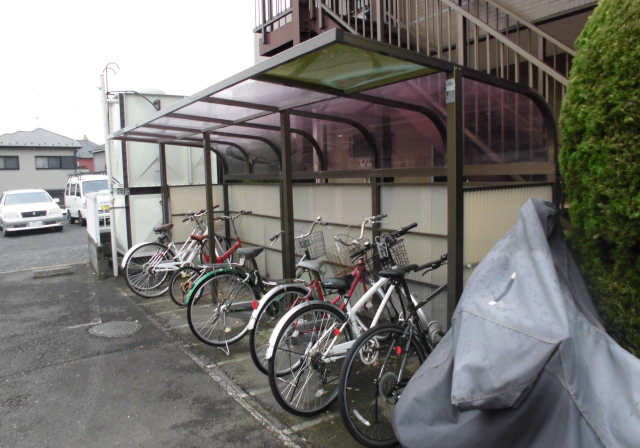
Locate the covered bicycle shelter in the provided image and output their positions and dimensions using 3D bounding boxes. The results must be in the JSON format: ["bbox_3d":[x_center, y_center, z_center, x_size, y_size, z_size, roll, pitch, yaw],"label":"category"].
[{"bbox_3d":[-0.684,-0.046,4.992,1.800,2.120,5.620,-5,6,-33],"label":"covered bicycle shelter"}]

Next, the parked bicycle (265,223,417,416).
[{"bbox_3d":[0.308,0.591,3.323,1.680,1.110,0.580,-6,2,-41],"label":"parked bicycle"}]

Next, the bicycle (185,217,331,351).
[{"bbox_3d":[-0.487,0.521,4.568,1.680,1.060,0.560,-6,7,-37],"label":"bicycle"}]

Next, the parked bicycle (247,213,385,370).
[{"bbox_3d":[0.093,0.526,3.906,1.680,1.140,0.560,-7,5,-43],"label":"parked bicycle"}]

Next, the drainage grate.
[{"bbox_3d":[-2.093,1.079,4.900,0.520,0.030,0.520,-5,6,-33],"label":"drainage grate"}]

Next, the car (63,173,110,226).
[{"bbox_3d":[-8.796,-0.993,18.693,1.420,1.920,3.320,-6,7,-40],"label":"car"}]

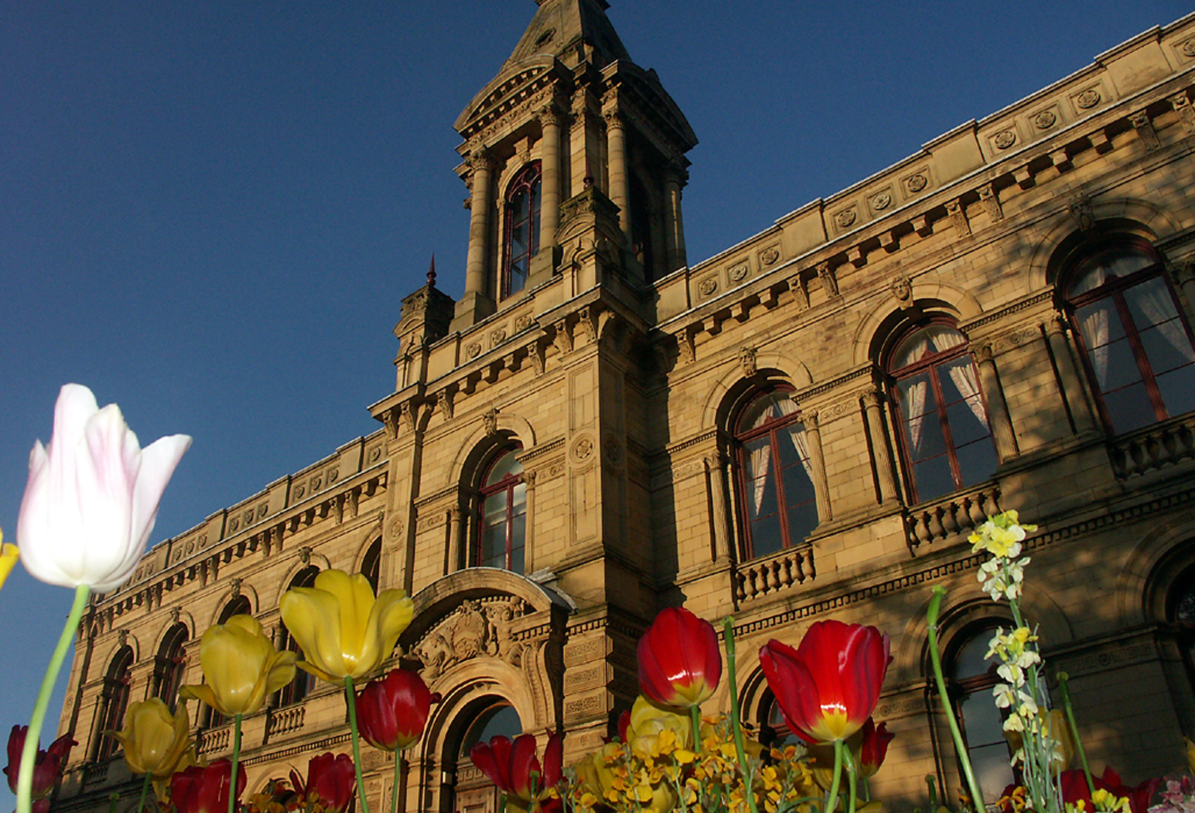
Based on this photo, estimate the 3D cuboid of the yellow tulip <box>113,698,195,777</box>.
[{"bbox_3d":[-0.428,0.317,0.930,0.068,0.066,0.068,11,-33,-21],"label":"yellow tulip"}]

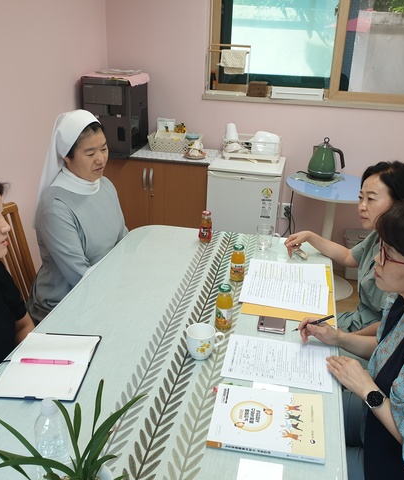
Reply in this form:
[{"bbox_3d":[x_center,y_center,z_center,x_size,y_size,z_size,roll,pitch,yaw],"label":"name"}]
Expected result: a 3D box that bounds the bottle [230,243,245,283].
[{"bbox_3d":[0.135,0.083,1.784,0.054,0.138,0.054,4,23,5],"label":"bottle"}]

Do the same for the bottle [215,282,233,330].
[{"bbox_3d":[0.071,0.209,1.482,0.054,0.138,0.054,3,23,3],"label":"bottle"}]

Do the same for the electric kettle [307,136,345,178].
[{"bbox_3d":[0.815,-0.521,3.137,0.230,0.265,0.180,5,23,8],"label":"electric kettle"}]

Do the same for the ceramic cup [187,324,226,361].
[{"bbox_3d":[0.009,0.290,1.363,0.106,0.079,0.081,-6,24,-18],"label":"ceramic cup"}]

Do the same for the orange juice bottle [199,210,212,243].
[{"bbox_3d":[0.019,-0.058,2.112,0.055,0.136,0.055,2,23,0],"label":"orange juice bottle"}]

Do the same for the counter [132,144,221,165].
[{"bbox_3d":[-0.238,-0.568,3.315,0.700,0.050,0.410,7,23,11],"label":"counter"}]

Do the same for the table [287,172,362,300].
[{"bbox_3d":[0.838,-0.011,3.198,0.610,0.715,0.610,7,23,11],"label":"table"}]

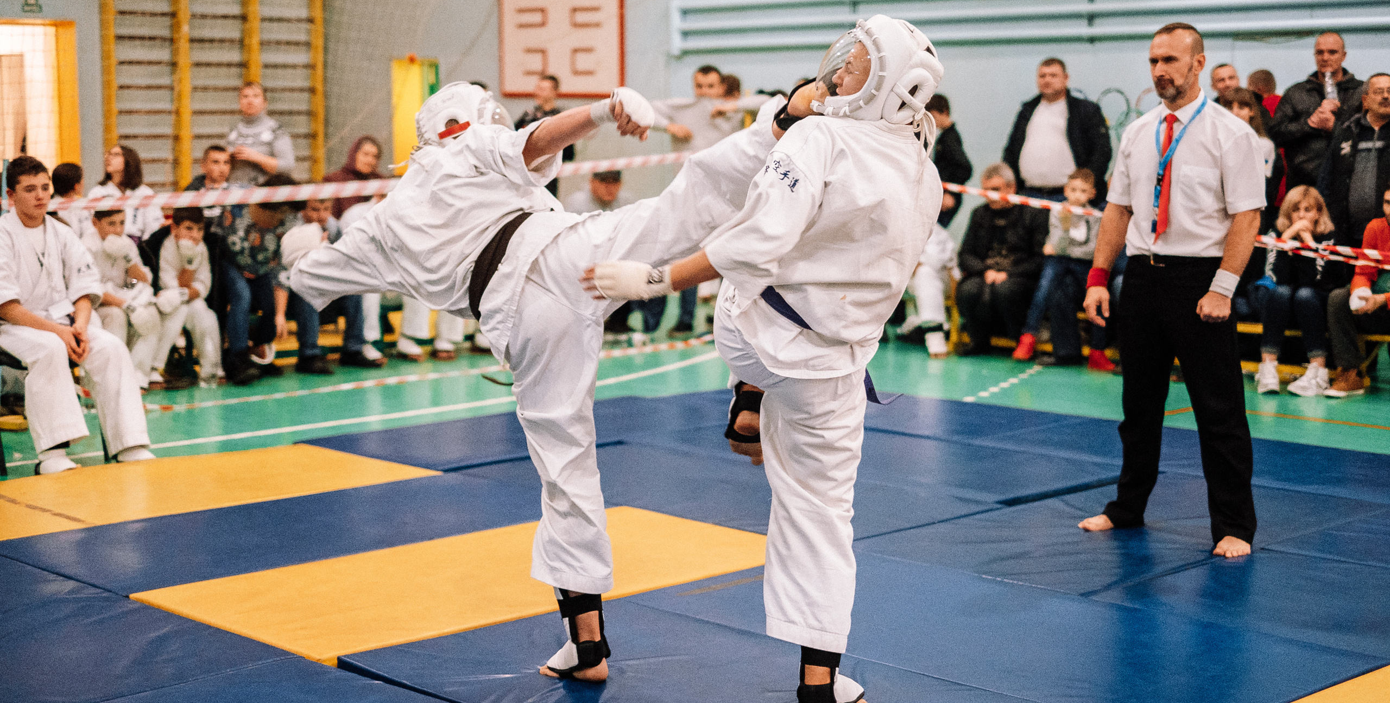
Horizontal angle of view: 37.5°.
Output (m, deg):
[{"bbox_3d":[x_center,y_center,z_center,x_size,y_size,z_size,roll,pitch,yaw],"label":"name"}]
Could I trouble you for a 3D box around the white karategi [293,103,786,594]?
[{"bbox_3d":[-0.391,0.011,5.104,1.260,1.220,0.520,1,7,14],"label":"white karategi"}]

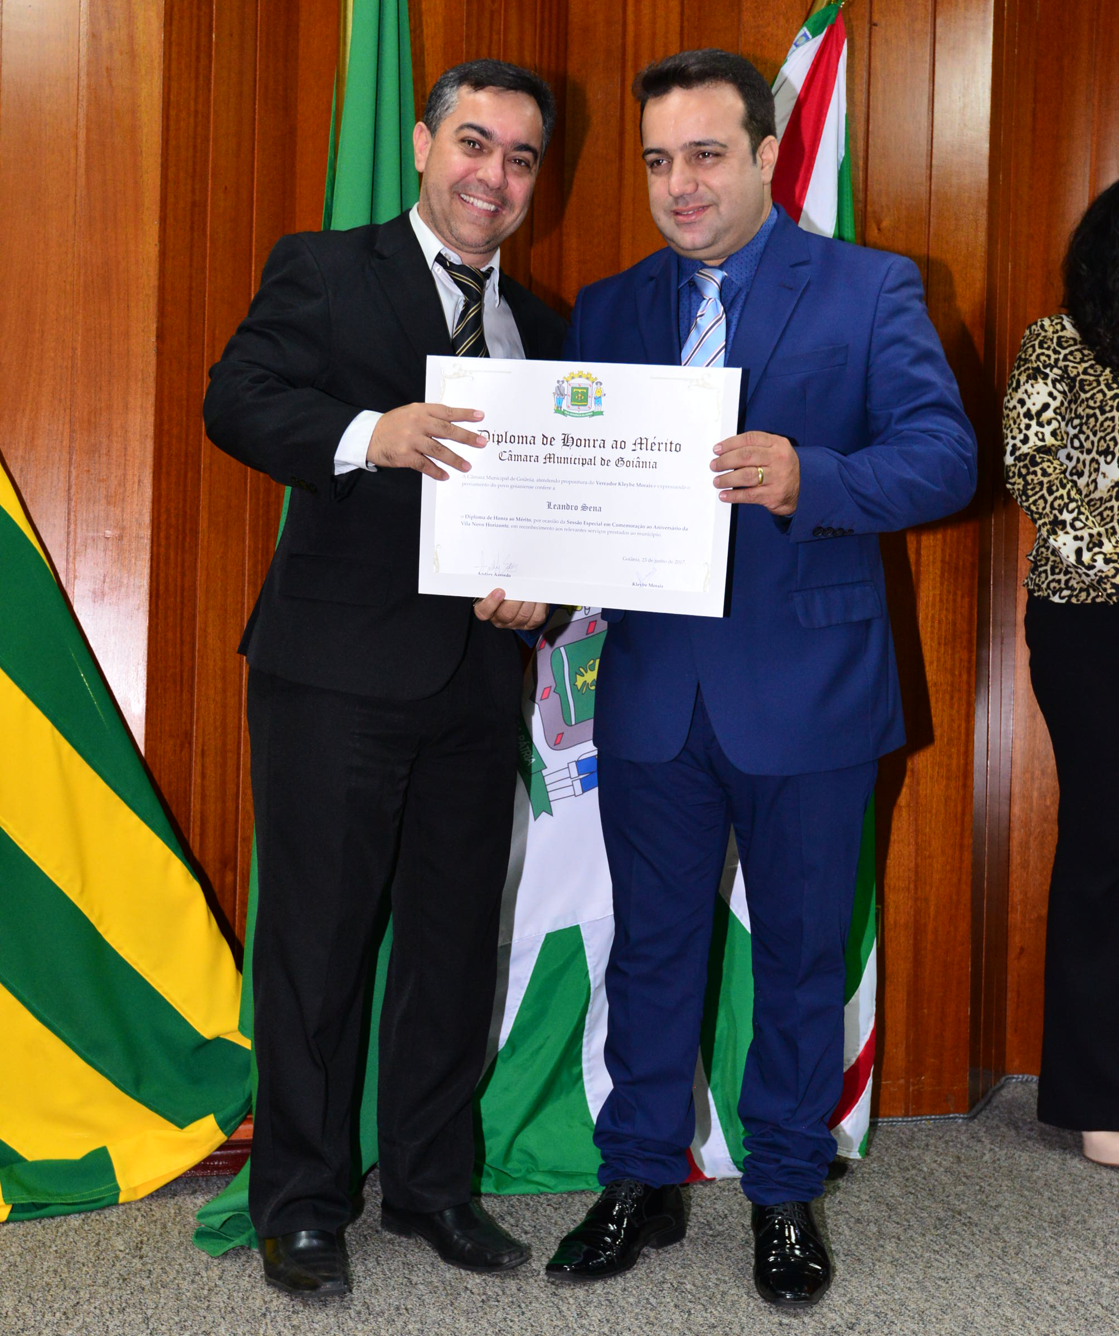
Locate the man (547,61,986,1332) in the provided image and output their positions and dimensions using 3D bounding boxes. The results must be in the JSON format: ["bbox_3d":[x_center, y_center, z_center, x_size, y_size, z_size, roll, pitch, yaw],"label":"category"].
[{"bbox_3d":[0.260,-0.003,2.270,0.580,1.730,0.480,1,0,22],"label":"man"}]

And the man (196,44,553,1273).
[{"bbox_3d":[-0.210,-0.005,2.310,0.540,1.720,0.460,1,0,-27],"label":"man"}]

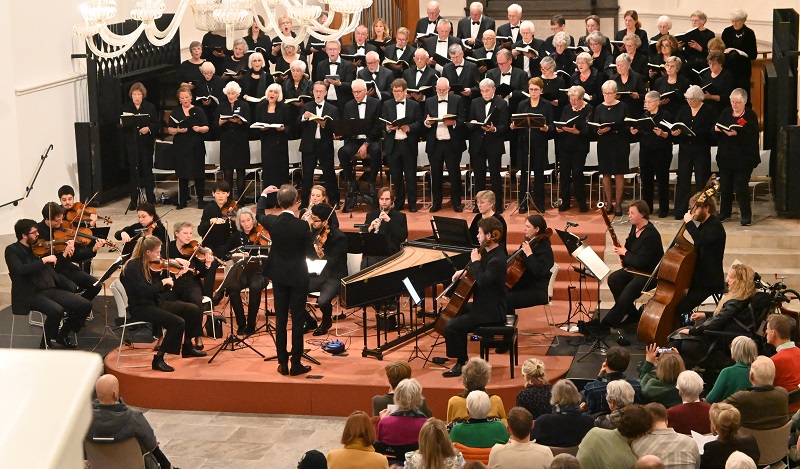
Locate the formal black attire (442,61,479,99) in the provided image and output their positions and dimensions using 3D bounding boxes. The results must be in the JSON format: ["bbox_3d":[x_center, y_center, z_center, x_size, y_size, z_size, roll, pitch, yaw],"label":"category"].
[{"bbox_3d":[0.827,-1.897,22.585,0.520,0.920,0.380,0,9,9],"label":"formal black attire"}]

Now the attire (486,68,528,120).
[{"bbox_3d":[1.431,-1.487,22.177,0.540,1.470,0.400,2,10,17],"label":"attire"}]

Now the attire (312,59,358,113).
[{"bbox_3d":[-0.911,-1.776,23.710,0.560,1.450,0.360,-1,9,3],"label":"attire"}]

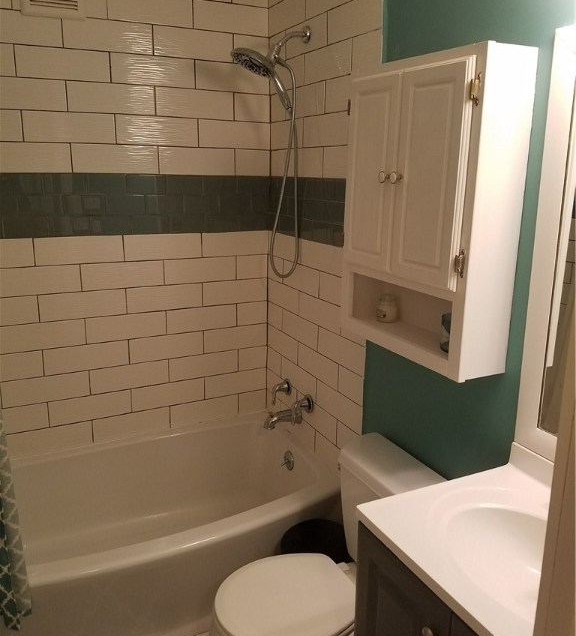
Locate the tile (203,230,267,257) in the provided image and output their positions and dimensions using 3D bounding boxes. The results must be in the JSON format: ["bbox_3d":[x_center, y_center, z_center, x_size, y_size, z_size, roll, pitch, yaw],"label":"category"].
[{"bbox_3d":[-0.218,-0.310,2.380,0.294,0.101,0.010,-6,16,-25],"label":"tile"}]

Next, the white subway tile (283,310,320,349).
[{"bbox_3d":[0.053,0.046,2.377,0.010,0.106,0.316,-7,16,-26],"label":"white subway tile"}]

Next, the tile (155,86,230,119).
[{"bbox_3d":[-0.364,-0.847,2.291,0.322,0.106,0.010,-7,16,-26],"label":"tile"}]

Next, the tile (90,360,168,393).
[{"bbox_3d":[-0.642,0.239,2.350,0.310,0.102,0.010,-7,16,-26],"label":"tile"}]

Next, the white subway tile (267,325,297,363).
[{"bbox_3d":[-0.018,0.107,2.390,0.010,0.099,0.295,-6,16,-26],"label":"white subway tile"}]

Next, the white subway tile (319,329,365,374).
[{"bbox_3d":[0.182,0.113,2.001,0.010,0.101,0.298,-7,16,-26],"label":"white subway tile"}]

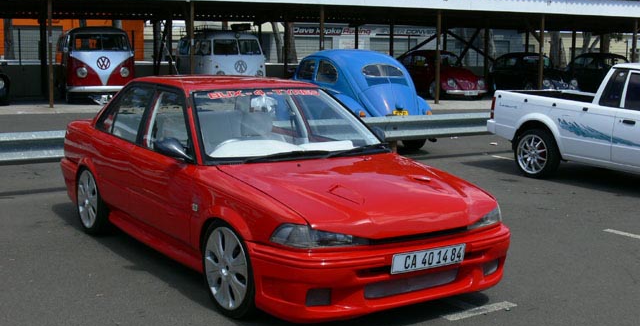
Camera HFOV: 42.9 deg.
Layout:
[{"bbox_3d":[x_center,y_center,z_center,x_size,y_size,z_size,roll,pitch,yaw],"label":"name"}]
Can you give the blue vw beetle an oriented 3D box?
[{"bbox_3d":[0.340,-1.068,13.381,1.540,1.520,4.070,-3,9,-28],"label":"blue vw beetle"}]

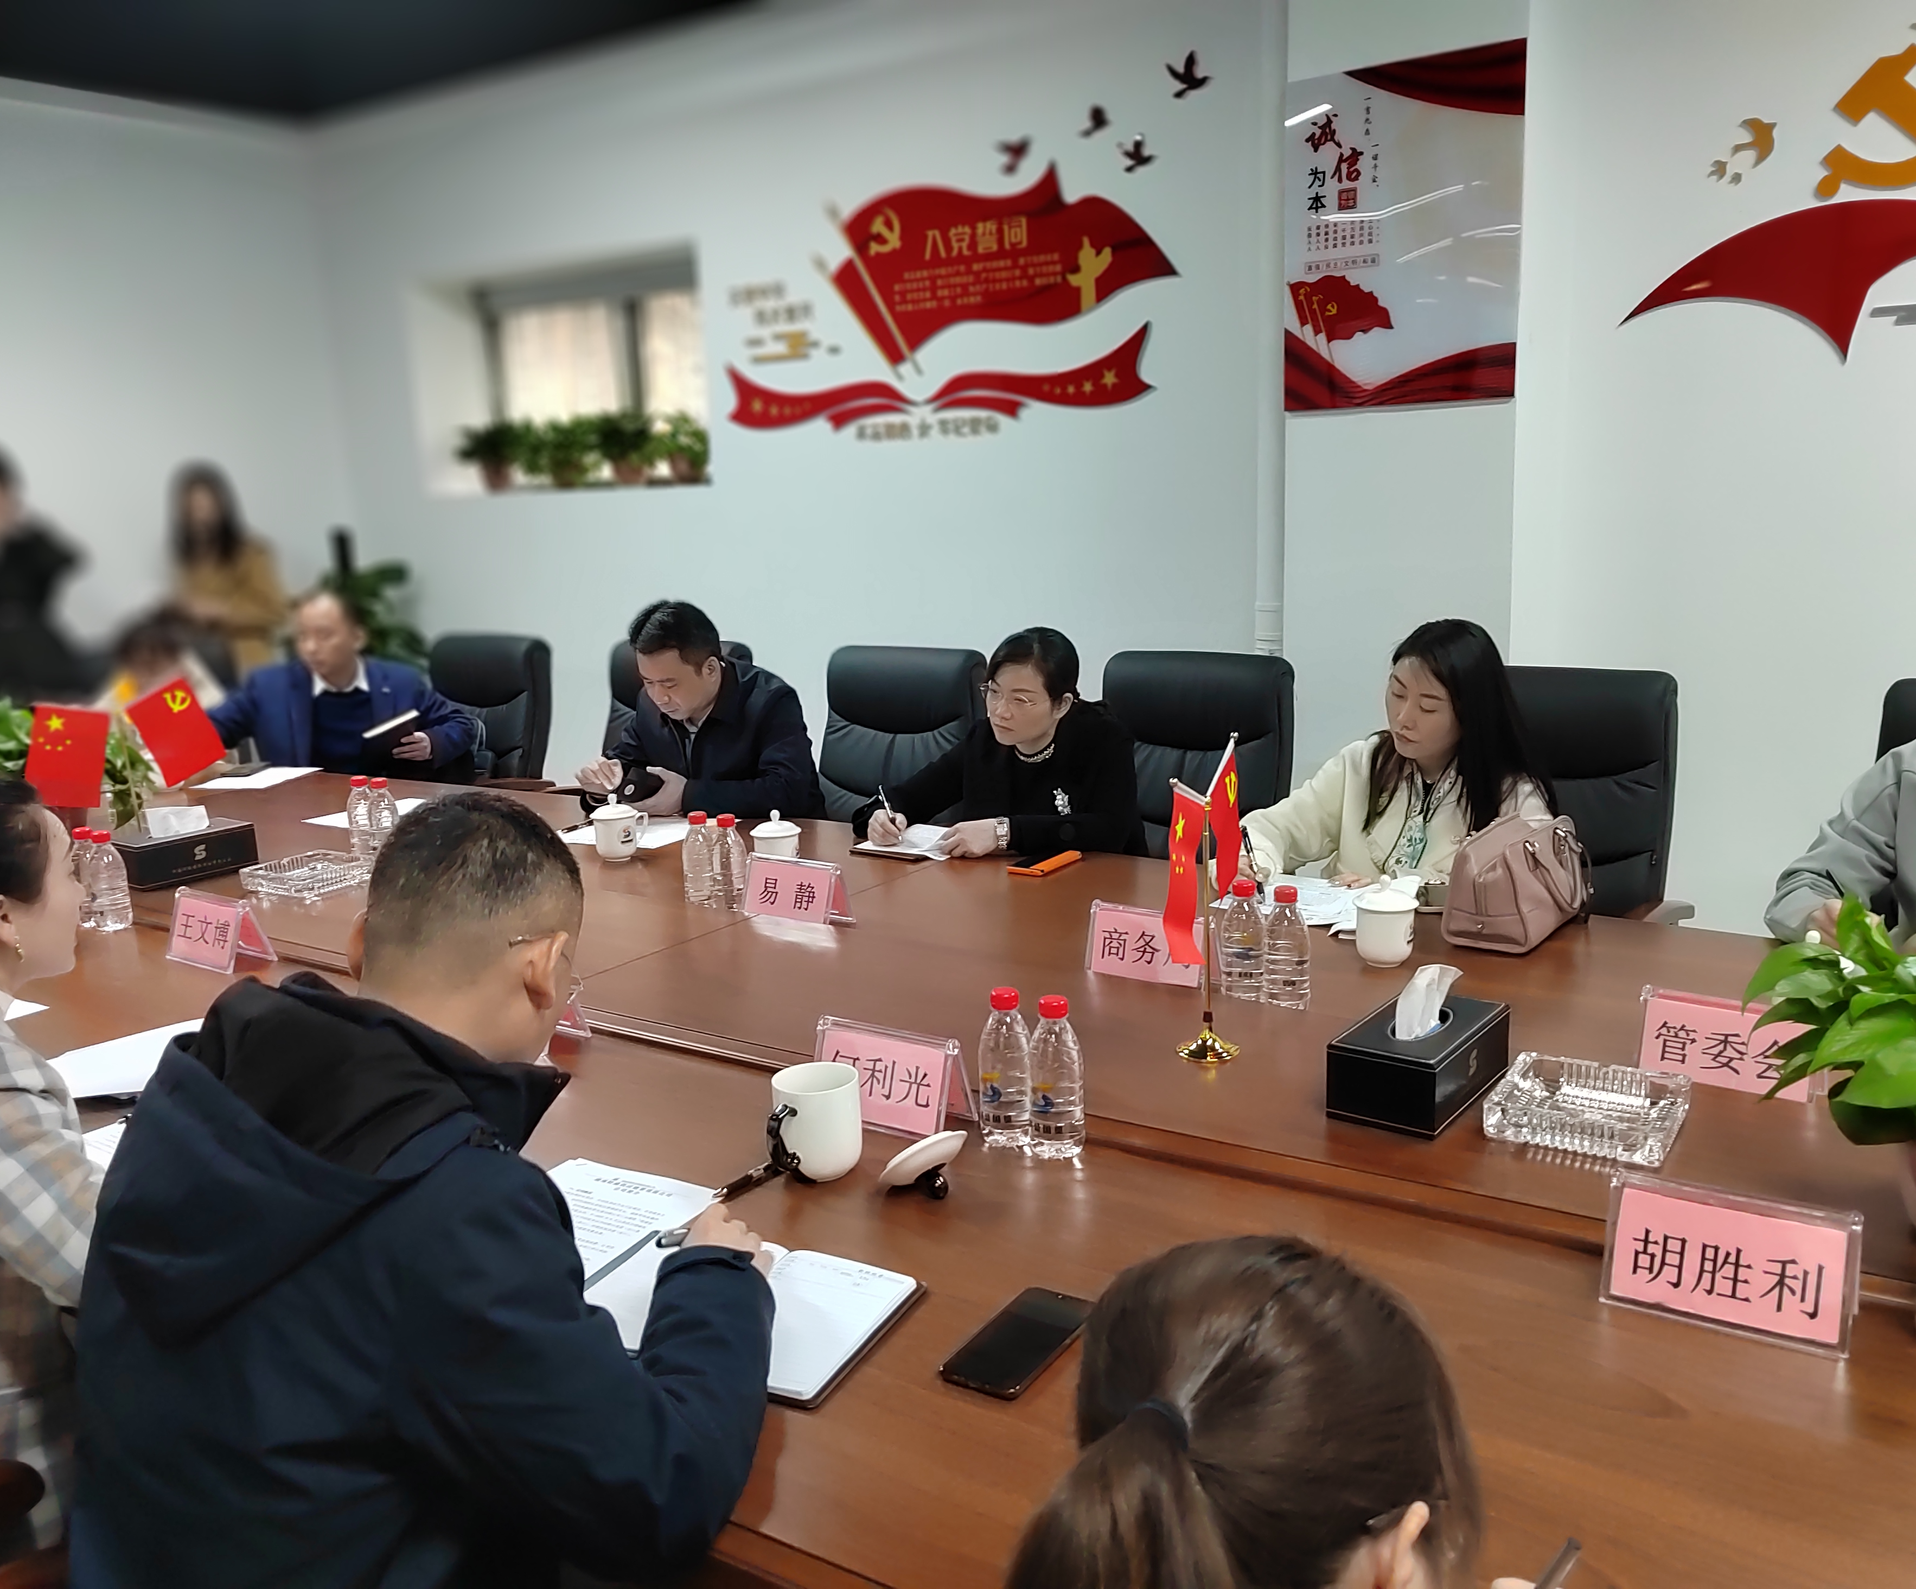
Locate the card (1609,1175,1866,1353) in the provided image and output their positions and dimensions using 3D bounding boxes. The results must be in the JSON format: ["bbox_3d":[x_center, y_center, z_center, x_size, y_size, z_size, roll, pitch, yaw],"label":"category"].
[{"bbox_3d":[0.696,0.413,1.272,0.195,0.110,0.080,5,13,31],"label":"card"}]

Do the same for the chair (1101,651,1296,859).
[{"bbox_3d":[0.489,0.235,3.500,0.600,1.121,0.670,4,12,29],"label":"chair"}]

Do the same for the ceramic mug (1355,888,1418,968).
[{"bbox_3d":[0.657,0.191,2.147,0.114,0.130,0.096,-13,16,-41],"label":"ceramic mug"}]

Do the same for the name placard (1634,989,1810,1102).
[{"bbox_3d":[0.948,0.296,1.729,0.195,0.103,0.080,6,13,38],"label":"name placard"}]

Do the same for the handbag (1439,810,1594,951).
[{"bbox_3d":[0.907,0.128,2.263,0.145,0.187,0.260,9,16,42],"label":"handbag"}]

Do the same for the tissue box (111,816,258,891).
[{"bbox_3d":[-1.745,0.133,3.172,0.134,0.088,0.268,5,13,32],"label":"tissue box"}]

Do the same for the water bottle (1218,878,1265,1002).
[{"bbox_3d":[0.405,0.210,1.990,0.061,0.175,0.061,5,14,31],"label":"water bottle"}]

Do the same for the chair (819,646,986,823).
[{"bbox_3d":[-0.274,0.183,3.902,0.600,1.128,0.670,4,12,29],"label":"chair"}]

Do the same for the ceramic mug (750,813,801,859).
[{"bbox_3d":[-0.354,0.096,2.774,0.096,0.130,0.114,-1,12,7],"label":"ceramic mug"}]

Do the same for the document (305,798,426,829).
[{"bbox_3d":[-1.574,0.051,3.811,0.210,0.005,0.300,4,12,30],"label":"document"}]

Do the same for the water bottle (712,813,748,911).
[{"bbox_3d":[-0.413,0.125,2.539,0.061,0.175,0.061,-2,12,0],"label":"water bottle"}]

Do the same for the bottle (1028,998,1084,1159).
[{"bbox_3d":[0.108,0.315,1.565,0.062,0.179,0.062,-2,10,0],"label":"bottle"}]

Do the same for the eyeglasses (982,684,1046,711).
[{"bbox_3d":[0.152,-0.215,2.978,0.140,0.045,0.135,18,22,37],"label":"eyeglasses"}]

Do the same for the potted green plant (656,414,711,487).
[{"bbox_3d":[-1.001,-1.263,5.127,0.200,0.265,0.200,-2,10,0],"label":"potted green plant"}]

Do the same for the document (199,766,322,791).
[{"bbox_3d":[-2.008,-0.049,4.064,0.215,0.004,0.295,0,12,12],"label":"document"}]

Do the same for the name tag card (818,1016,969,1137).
[{"bbox_3d":[-0.084,0.345,1.736,0.195,0.110,0.080,4,13,30],"label":"name tag card"}]

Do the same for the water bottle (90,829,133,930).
[{"bbox_3d":[-1.557,0.159,2.581,0.061,0.175,0.061,5,14,31],"label":"water bottle"}]

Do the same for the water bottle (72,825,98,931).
[{"bbox_3d":[-1.680,0.161,2.723,0.063,0.183,0.063,5,13,30],"label":"water bottle"}]

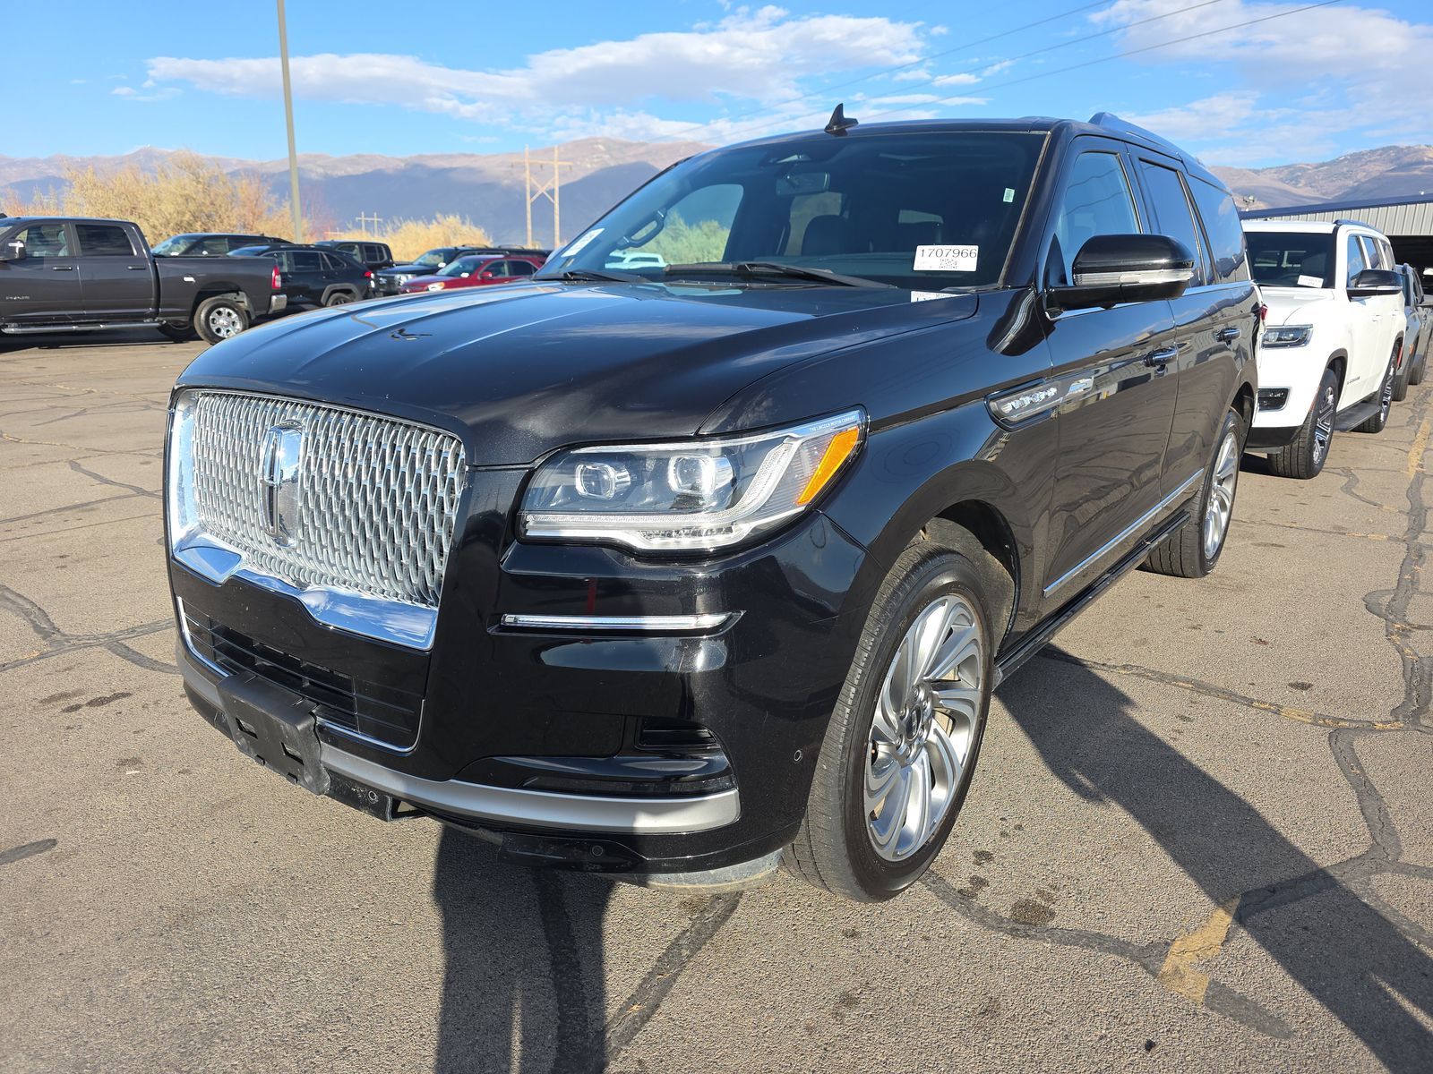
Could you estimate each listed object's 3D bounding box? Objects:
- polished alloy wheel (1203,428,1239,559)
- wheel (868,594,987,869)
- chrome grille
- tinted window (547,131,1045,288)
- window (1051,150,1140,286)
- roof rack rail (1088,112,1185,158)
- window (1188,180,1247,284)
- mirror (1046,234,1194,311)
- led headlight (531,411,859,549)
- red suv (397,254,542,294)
[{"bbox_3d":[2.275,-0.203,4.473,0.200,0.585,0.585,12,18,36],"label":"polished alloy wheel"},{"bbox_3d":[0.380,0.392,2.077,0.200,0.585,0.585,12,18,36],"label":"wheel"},{"bbox_3d":[-0.803,-0.066,1.842,0.930,0.380,0.110,12,6,36],"label":"chrome grille"},{"bbox_3d":[0.193,-0.971,2.928,1.620,0.120,0.950,12,54,36],"label":"tinted window"},{"bbox_3d":[0.980,-0.848,2.535,0.060,0.410,0.920,-10,4,40],"label":"window"},{"bbox_3d":[1.774,-1.546,3.807,0.060,0.100,1.850,12,18,36],"label":"roof rack rail"},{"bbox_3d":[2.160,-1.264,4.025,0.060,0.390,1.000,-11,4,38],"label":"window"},{"bbox_3d":[0.956,-0.623,2.226,0.270,0.200,0.240,12,18,36],"label":"mirror"},{"bbox_3d":[-0.043,-0.090,1.565,0.420,0.250,0.420,12,18,36],"label":"led headlight"},{"bbox_3d":[-6.100,-6.680,25.400,1.840,1.640,4.600,12,19,35],"label":"red suv"}]

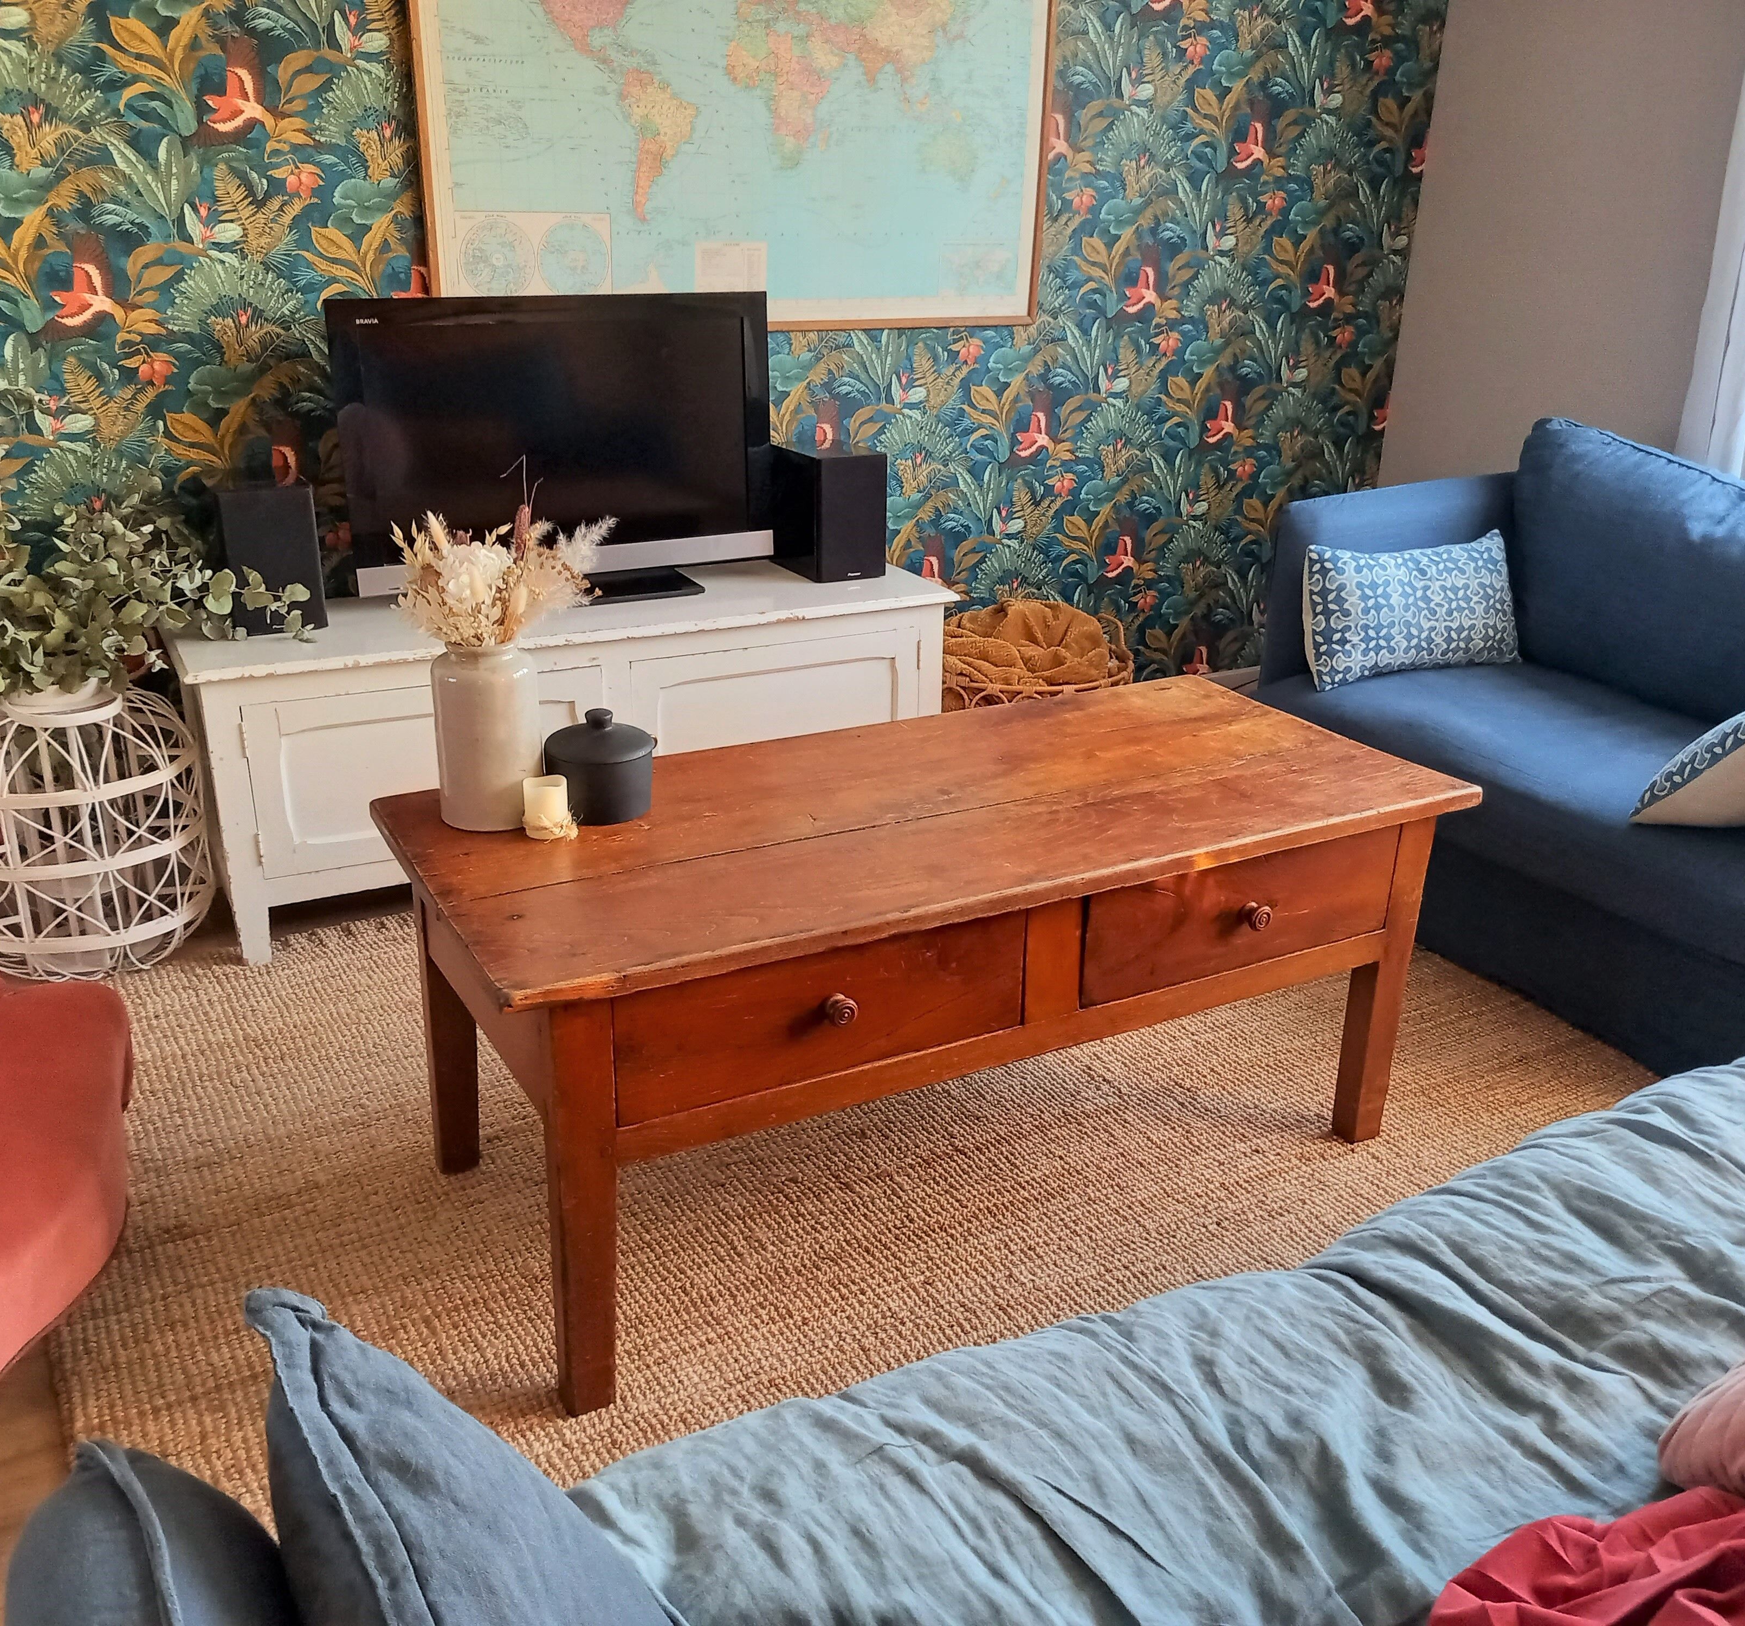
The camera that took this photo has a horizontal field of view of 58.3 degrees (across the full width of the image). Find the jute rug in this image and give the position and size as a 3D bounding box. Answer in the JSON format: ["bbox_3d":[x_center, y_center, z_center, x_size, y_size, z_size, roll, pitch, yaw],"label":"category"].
[{"bbox_3d":[0.119,0.374,2.319,2.400,0.014,1.750,-10,24,-26],"label":"jute rug"}]

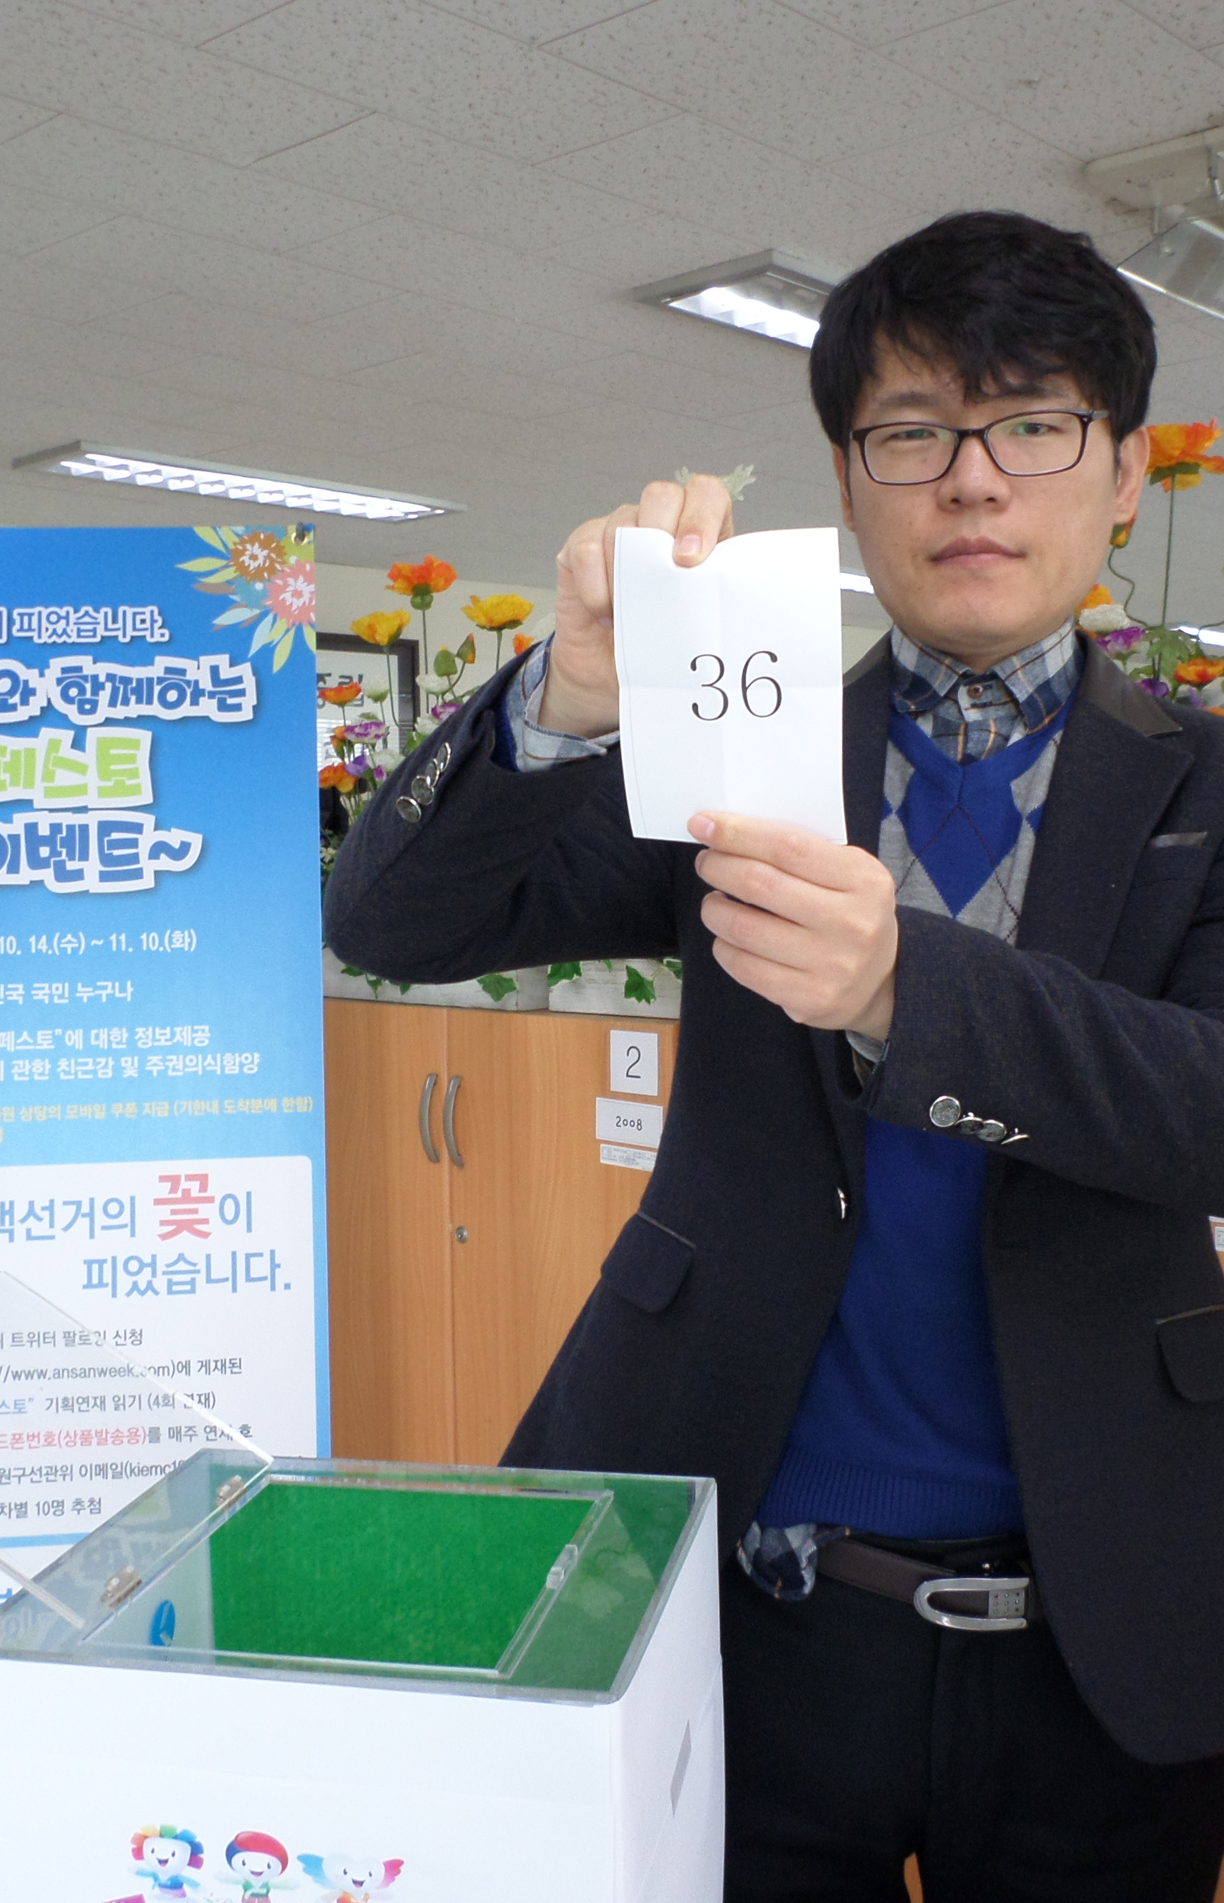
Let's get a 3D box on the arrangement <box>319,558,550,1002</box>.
[{"bbox_3d":[-0.250,-0.250,2.680,0.520,0.640,0.280,2,5,39],"label":"arrangement"}]

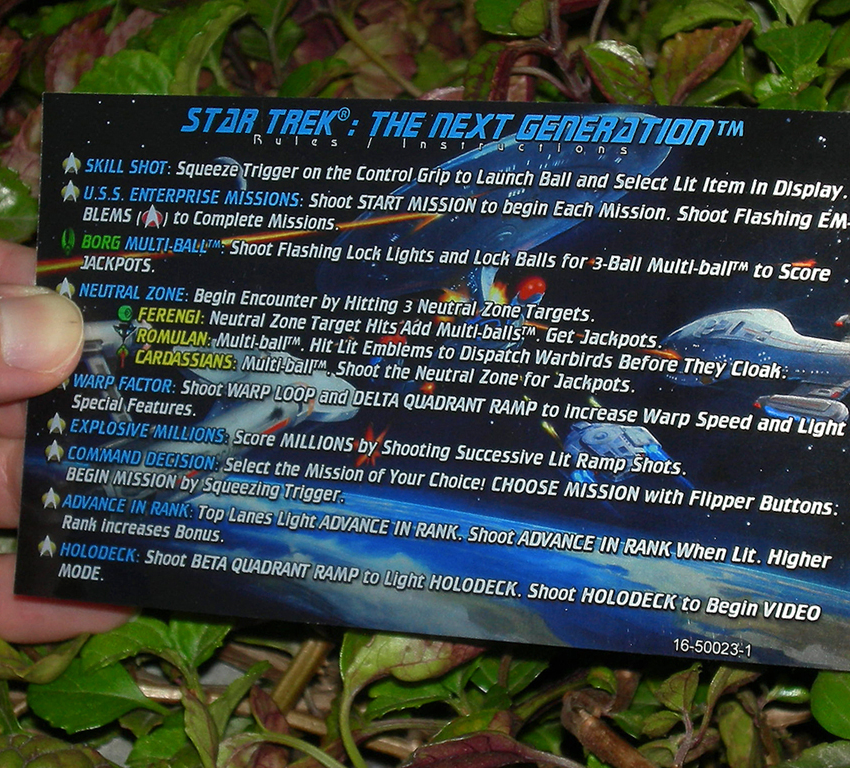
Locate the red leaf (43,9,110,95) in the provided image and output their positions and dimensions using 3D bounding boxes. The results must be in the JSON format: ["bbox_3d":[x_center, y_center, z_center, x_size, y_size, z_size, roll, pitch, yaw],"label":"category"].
[{"bbox_3d":[-0.069,-0.067,0.578,0.011,0.005,0.022,14,67,25],"label":"red leaf"}]

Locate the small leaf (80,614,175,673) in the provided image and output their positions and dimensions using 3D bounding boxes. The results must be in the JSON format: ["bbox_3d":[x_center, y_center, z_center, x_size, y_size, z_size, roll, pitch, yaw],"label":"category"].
[{"bbox_3d":[-0.050,0.044,0.488,0.017,0.006,0.009,0,52,0],"label":"small leaf"}]

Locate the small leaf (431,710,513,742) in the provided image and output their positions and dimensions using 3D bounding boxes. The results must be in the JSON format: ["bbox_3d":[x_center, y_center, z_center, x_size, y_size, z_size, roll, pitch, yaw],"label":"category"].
[{"bbox_3d":[0.008,0.056,0.468,0.013,0.004,0.007,-16,45,-8],"label":"small leaf"}]

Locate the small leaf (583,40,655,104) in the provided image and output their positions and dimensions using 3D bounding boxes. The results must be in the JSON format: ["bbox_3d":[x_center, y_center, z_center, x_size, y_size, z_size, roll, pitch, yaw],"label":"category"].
[{"bbox_3d":[0.033,-0.052,0.482,0.013,0.007,0.010,0,52,0],"label":"small leaf"}]

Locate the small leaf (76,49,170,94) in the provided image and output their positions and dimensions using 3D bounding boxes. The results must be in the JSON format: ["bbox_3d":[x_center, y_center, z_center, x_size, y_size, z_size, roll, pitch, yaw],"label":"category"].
[{"bbox_3d":[-0.053,-0.054,0.508,0.018,0.007,0.011,0,52,0],"label":"small leaf"}]

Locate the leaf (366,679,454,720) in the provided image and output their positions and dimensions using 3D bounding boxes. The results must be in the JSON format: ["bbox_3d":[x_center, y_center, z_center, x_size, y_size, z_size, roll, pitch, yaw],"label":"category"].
[{"bbox_3d":[-0.003,0.059,0.535,0.016,0.004,0.009,-6,41,4],"label":"leaf"}]

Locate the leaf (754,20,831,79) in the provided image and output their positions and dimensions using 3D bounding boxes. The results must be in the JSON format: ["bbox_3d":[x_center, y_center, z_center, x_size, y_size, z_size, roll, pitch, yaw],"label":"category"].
[{"bbox_3d":[0.074,-0.067,0.572,0.014,0.004,0.016,7,59,5],"label":"leaf"}]

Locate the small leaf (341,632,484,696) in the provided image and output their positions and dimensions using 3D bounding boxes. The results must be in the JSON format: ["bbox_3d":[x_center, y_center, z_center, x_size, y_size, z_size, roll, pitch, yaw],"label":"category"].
[{"bbox_3d":[-0.002,0.046,0.478,0.024,0.007,0.011,0,52,0],"label":"small leaf"}]

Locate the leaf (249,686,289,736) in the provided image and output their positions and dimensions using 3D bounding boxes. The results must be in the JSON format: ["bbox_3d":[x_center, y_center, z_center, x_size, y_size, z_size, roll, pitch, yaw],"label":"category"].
[{"bbox_3d":[-0.029,0.061,0.538,0.005,0.003,0.011,-36,90,-35],"label":"leaf"}]

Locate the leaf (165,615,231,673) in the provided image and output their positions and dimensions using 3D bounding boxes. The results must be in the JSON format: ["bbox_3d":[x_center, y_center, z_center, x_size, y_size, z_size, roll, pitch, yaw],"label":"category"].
[{"bbox_3d":[-0.037,0.042,0.474,0.010,0.004,0.011,2,53,2],"label":"leaf"}]

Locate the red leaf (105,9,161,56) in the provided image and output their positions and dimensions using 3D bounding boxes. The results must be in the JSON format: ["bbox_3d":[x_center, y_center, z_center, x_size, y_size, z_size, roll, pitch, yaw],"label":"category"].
[{"bbox_3d":[-0.053,-0.064,0.520,0.012,0.004,0.006,-39,54,-6],"label":"red leaf"}]

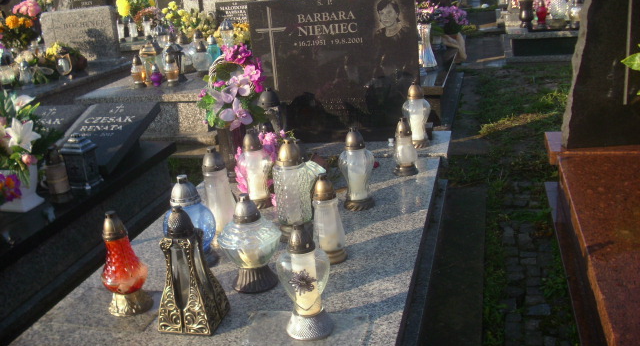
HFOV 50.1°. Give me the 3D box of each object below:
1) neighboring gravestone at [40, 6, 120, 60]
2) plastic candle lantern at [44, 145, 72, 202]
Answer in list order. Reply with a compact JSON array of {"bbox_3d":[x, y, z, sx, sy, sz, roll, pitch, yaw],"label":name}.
[{"bbox_3d":[-2.451,-1.422,7.000,0.820,0.510,0.120,-1,18,14],"label":"neighboring gravestone"},{"bbox_3d":[-1.132,0.003,2.942,0.112,0.239,0.112,0,19,15],"label":"plastic candle lantern"}]

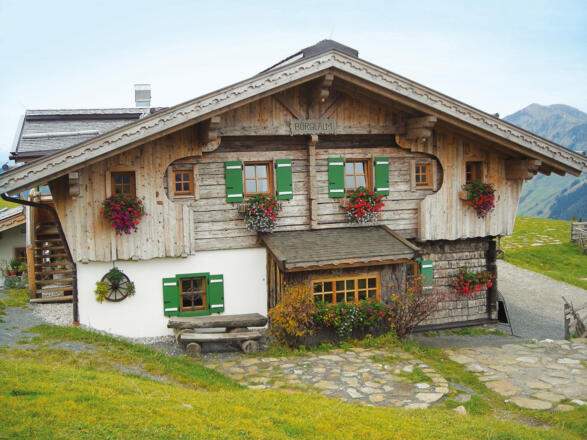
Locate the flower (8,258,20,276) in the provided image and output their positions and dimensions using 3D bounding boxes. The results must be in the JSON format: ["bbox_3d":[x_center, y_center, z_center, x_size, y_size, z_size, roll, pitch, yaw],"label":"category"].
[{"bbox_3d":[-8.747,1.489,20.200,0.380,0.570,0.380,-3,6,-18],"label":"flower"}]

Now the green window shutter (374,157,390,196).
[{"bbox_3d":[2.164,-1.047,15.651,0.396,0.950,0.050,-3,5,-18],"label":"green window shutter"}]

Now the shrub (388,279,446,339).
[{"bbox_3d":[2.868,2.039,14.926,1.120,1.250,1.100,-2,5,0],"label":"shrub"}]

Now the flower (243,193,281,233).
[{"bbox_3d":[-0.725,-0.145,14.677,0.825,0.779,0.400,-3,5,-16],"label":"flower"}]

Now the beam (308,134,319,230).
[{"bbox_3d":[0.462,-0.891,15.070,0.140,2.200,0.200,-3,5,-16],"label":"beam"}]

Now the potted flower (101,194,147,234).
[{"bbox_3d":[-3.839,-0.106,14.594,0.970,0.880,0.480,-3,6,-18],"label":"potted flower"}]

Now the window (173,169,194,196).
[{"bbox_3d":[-2.611,-0.862,15.337,0.490,0.620,0.120,-3,6,-18],"label":"window"}]

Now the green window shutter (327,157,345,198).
[{"bbox_3d":[1.025,-0.988,15.294,0.380,0.930,0.040,-3,5,-16],"label":"green window shutter"}]

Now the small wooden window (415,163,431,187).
[{"bbox_3d":[3.224,-1.113,16.006,0.439,0.591,0.120,-3,5,-16],"label":"small wooden window"}]

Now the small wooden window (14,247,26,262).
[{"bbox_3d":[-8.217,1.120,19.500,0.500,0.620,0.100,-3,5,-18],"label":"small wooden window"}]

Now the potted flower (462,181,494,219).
[{"bbox_3d":[4.618,-0.510,16.040,0.880,0.900,0.360,-3,5,-18],"label":"potted flower"}]

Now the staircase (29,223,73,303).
[{"bbox_3d":[-6.244,0.990,16.982,1.150,1.850,2.700,-3,5,-18],"label":"staircase"}]

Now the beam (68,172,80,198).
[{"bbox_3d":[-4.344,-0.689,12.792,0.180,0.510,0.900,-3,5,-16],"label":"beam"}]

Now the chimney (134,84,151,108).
[{"bbox_3d":[-5.497,-4.505,23.500,0.540,0.900,0.540,-3,5,-18],"label":"chimney"}]

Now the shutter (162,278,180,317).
[{"bbox_3d":[-2.728,1.720,14.377,0.360,0.860,0.040,-3,5,-16],"label":"shutter"}]

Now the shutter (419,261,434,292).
[{"bbox_3d":[3.654,1.551,17.566,0.350,0.910,0.060,-3,6,-18],"label":"shutter"}]

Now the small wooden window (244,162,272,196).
[{"bbox_3d":[-0.852,-0.984,15.930,0.730,0.900,0.130,-3,6,-18],"label":"small wooden window"}]

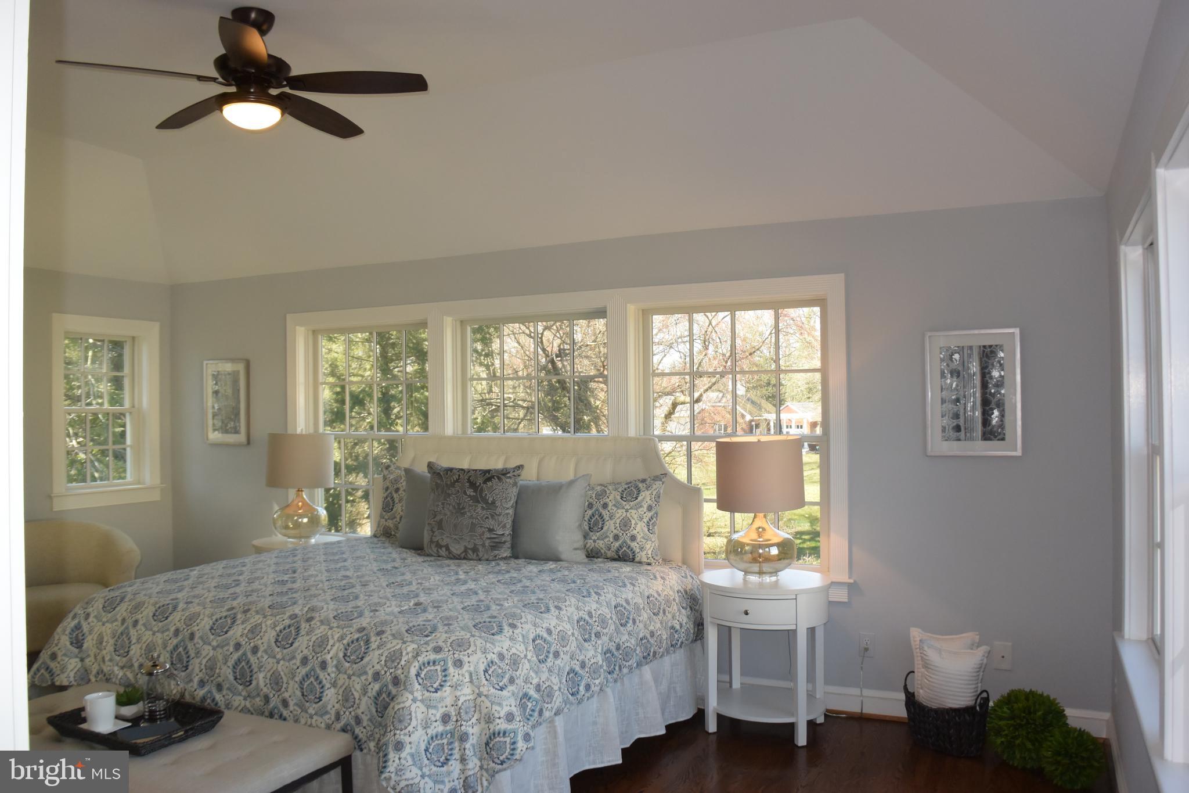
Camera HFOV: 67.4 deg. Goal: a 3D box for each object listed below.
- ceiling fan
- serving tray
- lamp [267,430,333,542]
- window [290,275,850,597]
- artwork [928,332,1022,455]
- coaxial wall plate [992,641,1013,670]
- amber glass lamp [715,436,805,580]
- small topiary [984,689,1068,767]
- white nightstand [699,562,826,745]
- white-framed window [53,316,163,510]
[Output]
[{"bbox_3d":[-1.231,-1.184,3.246,1.270,0.420,1.270,-1,0,25],"label":"ceiling fan"},{"bbox_3d":[-1.401,0.998,2.714,0.460,0.050,0.285,-1,0,25],"label":"serving tray"},{"bbox_3d":[-1.839,0.570,5.589,0.400,0.690,0.400,-1,-1,25],"label":"lamp"},{"bbox_3d":[-0.400,0.232,5.188,3.695,1.619,0.110,-1,-1,25],"label":"window"},{"bbox_3d":[1.761,-0.015,4.151,0.405,0.585,0.030,-1,-1,25],"label":"artwork"},{"bbox_3d":[1.879,1.194,4.099,0.077,0.124,0.010,-1,-1,25],"label":"coaxial wall plate"},{"bbox_3d":[0.762,0.502,4.092,0.405,0.625,0.405,-1,0,25],"label":"amber glass lamp"},{"bbox_3d":[1.815,1.394,3.751,0.305,0.300,0.305,-1,-1,25],"label":"small topiary"},{"bbox_3d":[0.812,1.215,4.243,0.615,0.697,0.475,-1,-1,27],"label":"white nightstand"},{"bbox_3d":[-3.172,0.100,5.841,0.100,1.220,0.770,-1,0,25],"label":"white-framed window"}]

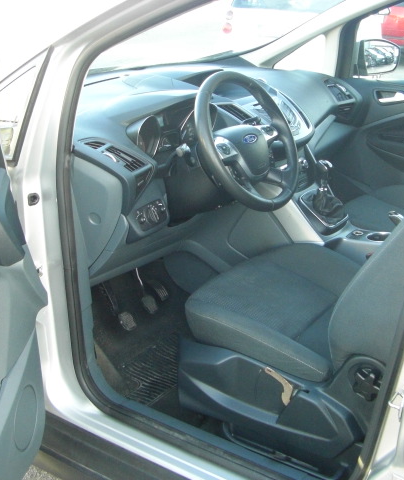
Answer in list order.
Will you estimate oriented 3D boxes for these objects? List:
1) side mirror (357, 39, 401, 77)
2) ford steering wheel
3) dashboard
[{"bbox_3d":[0.709,-0.737,2.842,0.220,0.155,0.110,-18,27,-38],"label":"side mirror"},{"bbox_3d":[0.107,-0.244,1.793,0.110,0.375,0.375,-21,3,41],"label":"ford steering wheel"},{"bbox_3d":[0.027,-0.325,2.316,0.580,0.480,1.420,14,25,34],"label":"dashboard"}]

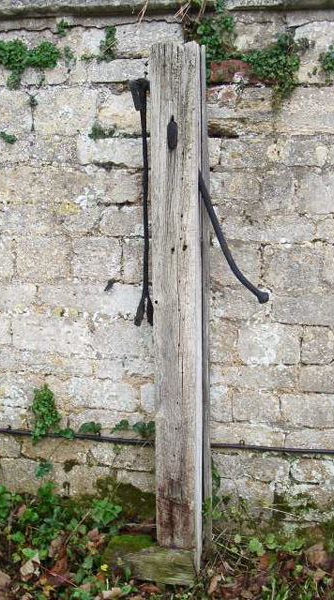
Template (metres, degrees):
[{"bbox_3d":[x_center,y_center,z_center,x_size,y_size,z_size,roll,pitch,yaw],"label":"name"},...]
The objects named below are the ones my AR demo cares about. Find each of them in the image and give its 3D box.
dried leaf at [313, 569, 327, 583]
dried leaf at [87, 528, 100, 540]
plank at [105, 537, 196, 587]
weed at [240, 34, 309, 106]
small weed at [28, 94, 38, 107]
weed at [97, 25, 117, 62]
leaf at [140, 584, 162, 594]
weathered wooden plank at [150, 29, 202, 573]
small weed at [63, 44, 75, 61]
[{"bbox_3d":[0.574,1.036,2.674,0.044,0.028,0.040,2,12,8],"label":"dried leaf"},{"bbox_3d":[-0.284,0.907,2.749,0.045,0.028,0.040,2,12,8],"label":"dried leaf"},{"bbox_3d":[-0.055,0.952,2.599,0.310,0.100,0.160,1,9,8],"label":"plank"},{"bbox_3d":[0.416,-0.892,2.768,0.265,0.249,0.140,1,9,8],"label":"weed"},{"bbox_3d":[-0.558,-0.834,2.973,0.032,0.044,0.030,1,9,8],"label":"small weed"},{"bbox_3d":[-0.244,-1.037,2.877,0.065,0.132,0.070,1,9,8],"label":"weed"},{"bbox_3d":[-0.054,1.013,2.488,0.068,0.020,0.060,1,9,8],"label":"leaf"},{"bbox_3d":[0.035,0.063,2.502,0.159,1.832,0.070,2,12,8],"label":"weathered wooden plank"},{"bbox_3d":[-0.355,-0.893,2.565,0.038,0.053,0.030,2,12,8],"label":"small weed"}]

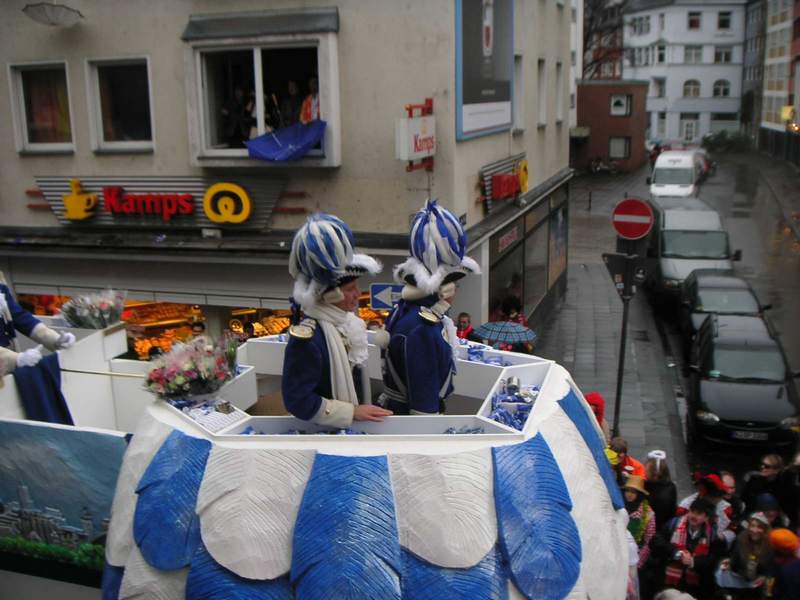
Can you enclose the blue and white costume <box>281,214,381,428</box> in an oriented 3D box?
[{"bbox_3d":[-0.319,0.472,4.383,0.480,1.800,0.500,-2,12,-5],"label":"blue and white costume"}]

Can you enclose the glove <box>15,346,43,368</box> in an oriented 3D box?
[{"bbox_3d":[-1.941,0.301,4.600,0.120,0.100,0.090,3,14,18],"label":"glove"}]

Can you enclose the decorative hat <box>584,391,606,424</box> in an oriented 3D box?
[{"bbox_3d":[2.237,1.242,10.100,0.260,0.320,0.260,6,14,29],"label":"decorative hat"}]

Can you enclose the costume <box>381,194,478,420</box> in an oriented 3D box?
[{"bbox_3d":[0.190,0.438,4.799,0.450,1.950,0.520,-8,14,-31],"label":"costume"}]

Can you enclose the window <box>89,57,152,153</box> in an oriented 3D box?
[{"bbox_3d":[-4.441,-3.083,14.007,1.132,1.465,0.160,3,14,18],"label":"window"}]

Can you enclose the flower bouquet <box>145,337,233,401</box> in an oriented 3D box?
[{"bbox_3d":[-1.072,0.350,4.450,0.420,0.260,0.310,-1,12,0],"label":"flower bouquet"}]

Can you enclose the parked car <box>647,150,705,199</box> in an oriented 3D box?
[{"bbox_3d":[13.454,-5.758,42.951,2.000,2.500,5.300,3,13,21],"label":"parked car"}]

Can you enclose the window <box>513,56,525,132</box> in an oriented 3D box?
[{"bbox_3d":[2.223,-3.895,16.654,0.160,1.394,0.977,3,14,18],"label":"window"}]

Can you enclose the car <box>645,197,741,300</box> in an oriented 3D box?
[{"bbox_3d":[8.235,-1.422,24.918,2.000,2.480,5.300,2,12,14],"label":"car"}]

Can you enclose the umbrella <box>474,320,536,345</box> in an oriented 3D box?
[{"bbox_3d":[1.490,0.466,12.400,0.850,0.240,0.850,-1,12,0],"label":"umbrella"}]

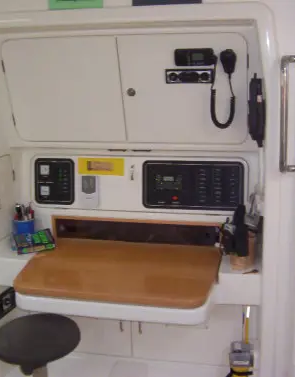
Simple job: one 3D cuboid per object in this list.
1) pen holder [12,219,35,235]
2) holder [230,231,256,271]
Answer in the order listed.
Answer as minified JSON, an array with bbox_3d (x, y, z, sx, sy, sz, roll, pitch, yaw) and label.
[{"bbox_3d":[-0.542,0.195,2.297,0.090,0.113,0.090,2,10,12],"label":"pen holder"},{"bbox_3d":[0.368,0.238,2.006,0.090,0.130,0.090,2,10,12],"label":"holder"}]

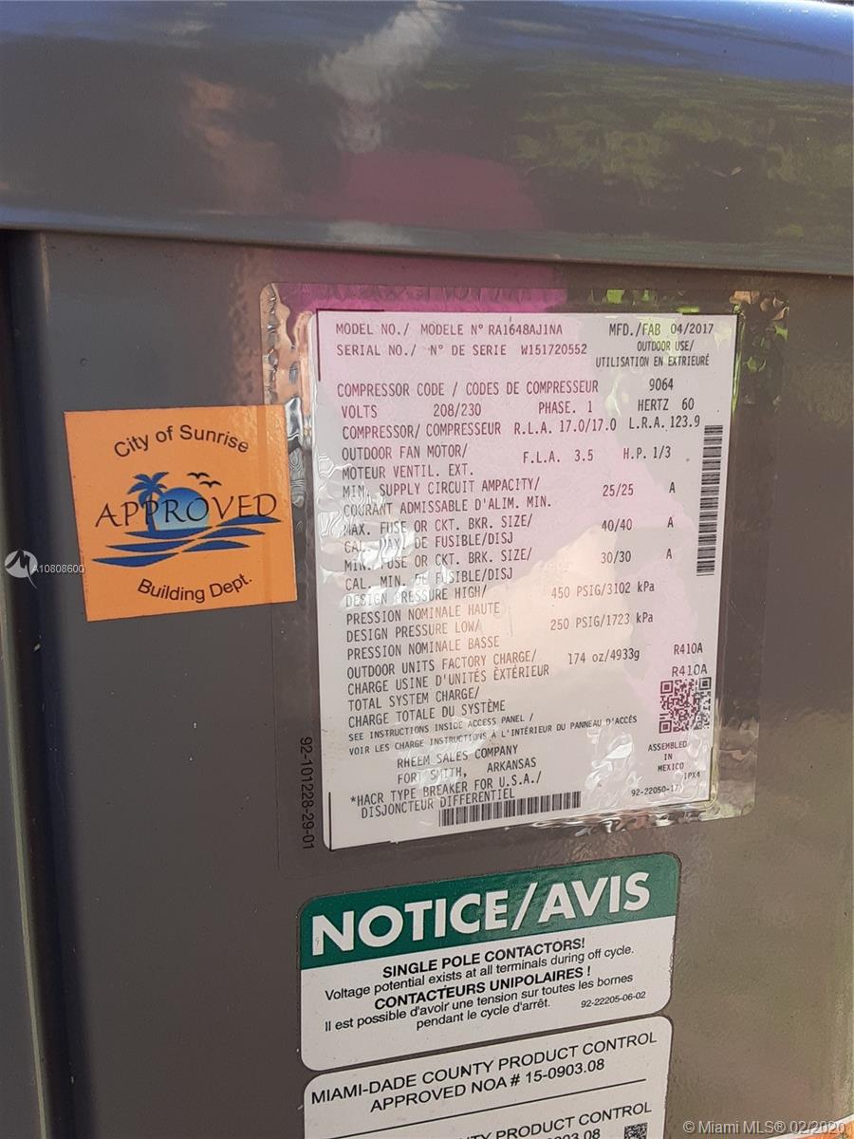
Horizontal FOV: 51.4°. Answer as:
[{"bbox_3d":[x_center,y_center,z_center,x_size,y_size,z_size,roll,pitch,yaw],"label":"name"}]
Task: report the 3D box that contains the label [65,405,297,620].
[{"bbox_3d":[-0.051,-0.012,0.188,0.044,0.044,0.001,-5,11,-13],"label":"label"}]

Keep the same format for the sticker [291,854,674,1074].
[{"bbox_3d":[0.018,0.100,0.226,0.100,0.048,0.001,-3,11,-13],"label":"sticker"}]

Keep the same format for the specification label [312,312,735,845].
[{"bbox_3d":[0.025,0.003,0.210,0.101,0.124,0.001,-3,11,-13],"label":"specification label"}]

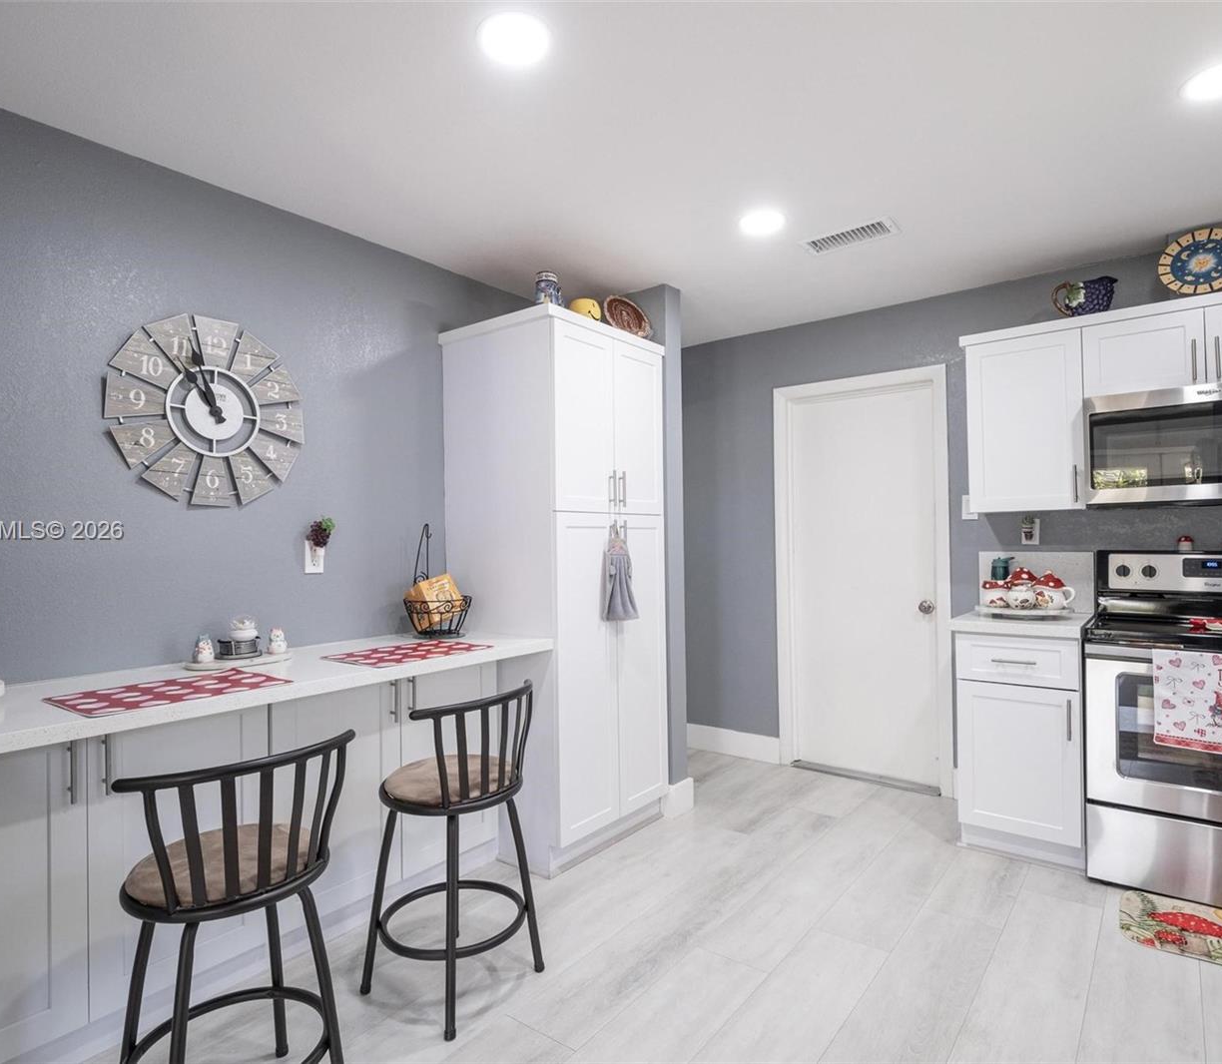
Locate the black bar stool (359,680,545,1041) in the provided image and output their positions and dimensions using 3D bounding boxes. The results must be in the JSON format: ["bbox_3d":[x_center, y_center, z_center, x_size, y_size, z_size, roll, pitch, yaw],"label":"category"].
[{"bbox_3d":[-0.460,0.879,2.062,0.415,0.855,0.480,-1,-1,38],"label":"black bar stool"}]

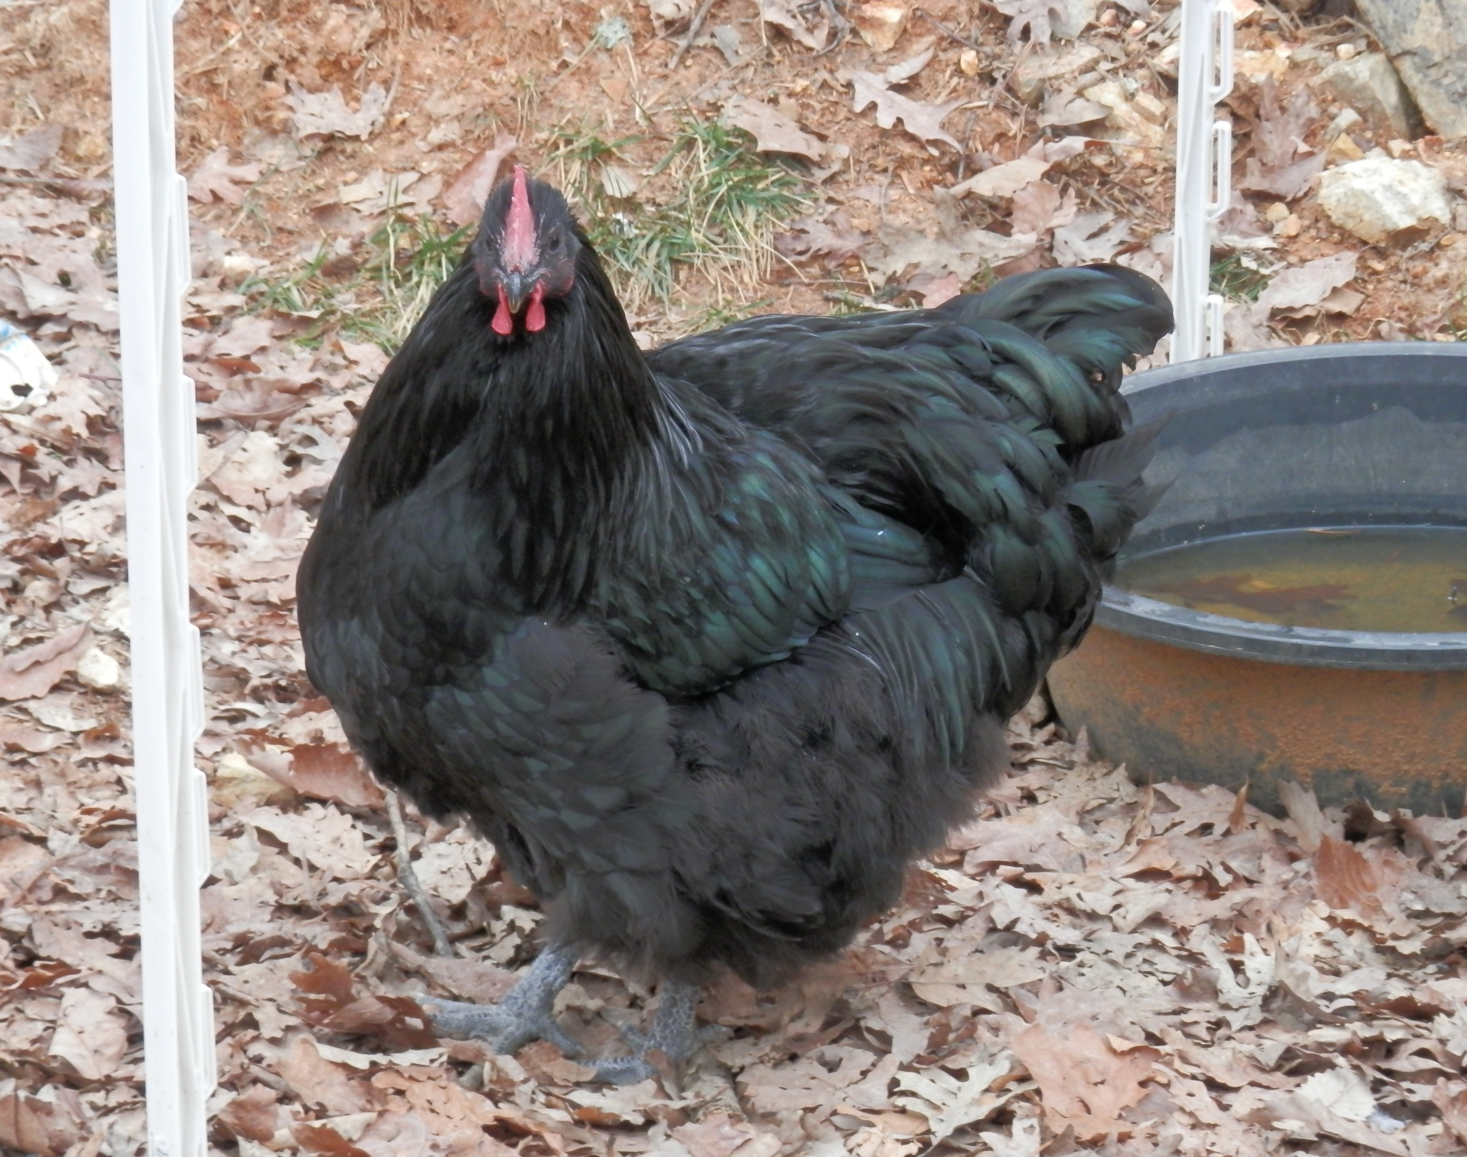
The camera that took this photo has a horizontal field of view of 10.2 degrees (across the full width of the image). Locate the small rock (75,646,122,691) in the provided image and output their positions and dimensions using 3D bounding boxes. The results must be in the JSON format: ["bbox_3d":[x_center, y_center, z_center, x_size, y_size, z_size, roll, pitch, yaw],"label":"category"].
[{"bbox_3d":[-0.334,0.048,4.333,0.023,0.018,0.022,-1,20,0],"label":"small rock"}]

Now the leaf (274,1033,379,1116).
[{"bbox_3d":[-0.189,0.230,3.821,0.042,0.016,0.082,-13,31,-22],"label":"leaf"}]

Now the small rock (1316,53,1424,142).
[{"bbox_3d":[0.412,-0.313,5.380,0.068,0.050,0.055,0,17,0],"label":"small rock"}]

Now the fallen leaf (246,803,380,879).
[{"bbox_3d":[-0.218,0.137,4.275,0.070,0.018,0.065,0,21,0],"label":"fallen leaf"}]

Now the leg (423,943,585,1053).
[{"bbox_3d":[-0.112,0.210,4.080,0.100,0.058,0.080,12,24,28],"label":"leg"}]

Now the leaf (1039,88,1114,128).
[{"bbox_3d":[0.219,-0.301,5.270,0.045,0.016,0.044,-6,36,-7],"label":"leaf"}]

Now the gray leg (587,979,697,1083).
[{"bbox_3d":[-0.041,0.213,3.827,0.068,0.058,0.042,-14,24,-31],"label":"gray leg"}]

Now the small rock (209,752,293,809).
[{"bbox_3d":[-0.254,0.106,4.351,0.045,0.019,0.036,0,21,0],"label":"small rock"}]

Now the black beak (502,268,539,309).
[{"bbox_3d":[-0.104,-0.141,4.000,0.016,0.015,0.022,2,17,7],"label":"black beak"}]

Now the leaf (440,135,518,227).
[{"bbox_3d":[-0.159,-0.249,5.180,0.032,0.018,0.088,21,49,20],"label":"leaf"}]

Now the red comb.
[{"bbox_3d":[-0.105,-0.176,4.030,0.016,0.042,0.048,2,17,7],"label":"red comb"}]

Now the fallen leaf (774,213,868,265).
[{"bbox_3d":[0.055,-0.210,5.100,0.058,0.014,0.060,-4,33,-5],"label":"fallen leaf"}]

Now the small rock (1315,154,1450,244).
[{"bbox_3d":[0.410,-0.238,5.189,0.087,0.043,0.052,0,21,0],"label":"small rock"}]

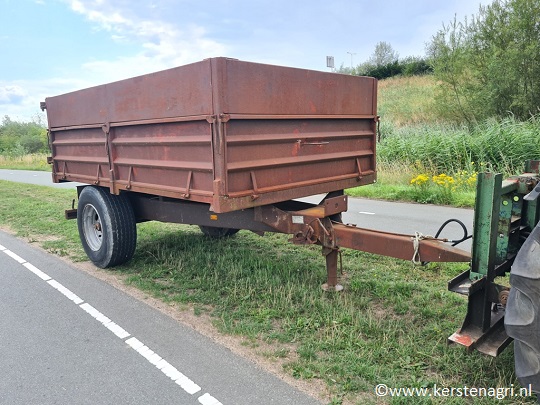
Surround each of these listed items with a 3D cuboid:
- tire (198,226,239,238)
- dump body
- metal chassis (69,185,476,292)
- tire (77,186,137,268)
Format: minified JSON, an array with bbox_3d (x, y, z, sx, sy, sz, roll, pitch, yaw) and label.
[{"bbox_3d":[-0.880,0.061,6.855,1.081,1.081,0.389,8,14,44],"label":"tire"},{"bbox_3d":[-0.974,-0.871,5.385,4.016,1.199,2.405,8,14,44],"label":"dump body"},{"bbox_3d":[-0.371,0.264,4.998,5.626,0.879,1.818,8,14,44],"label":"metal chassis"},{"bbox_3d":[-2.234,0.326,5.526,1.081,1.081,0.389,8,14,44],"label":"tire"}]

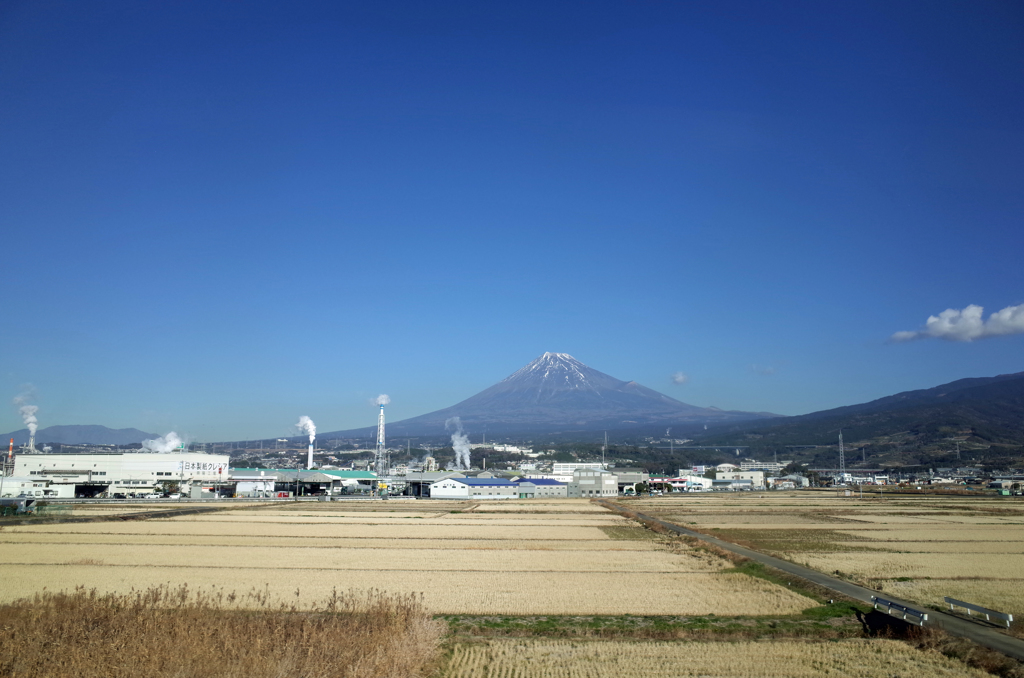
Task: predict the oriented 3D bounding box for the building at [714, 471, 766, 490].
[{"bbox_3d":[139.490,87.200,486.090,25.000,10.830,18.610,-4,-11,25],"label":"building"}]

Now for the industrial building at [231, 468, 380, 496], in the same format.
[{"bbox_3d":[-86.080,60.160,334.810,52.760,10.800,32.000,-1,-10,5],"label":"industrial building"}]

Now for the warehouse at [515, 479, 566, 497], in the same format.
[{"bbox_3d":[10.640,60.100,319.840,14.600,7.160,19.560,-9,-14,43],"label":"warehouse"}]

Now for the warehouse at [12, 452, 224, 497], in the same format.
[{"bbox_3d":[-148.850,52.760,307.430,65.230,15.430,37.340,-1,-10,10],"label":"warehouse"}]

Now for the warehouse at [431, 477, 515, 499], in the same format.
[{"bbox_3d":[-14.180,58.080,309.470,20.930,7.360,27.080,-9,-14,43],"label":"warehouse"}]

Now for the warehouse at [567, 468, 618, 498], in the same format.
[{"bbox_3d":[35.260,62.110,343.690,16.410,11.560,14.540,-7,-12,35],"label":"warehouse"}]

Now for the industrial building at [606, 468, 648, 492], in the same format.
[{"bbox_3d":[54.680,66.190,368.750,15.200,12.050,14.880,-3,-10,20],"label":"industrial building"}]

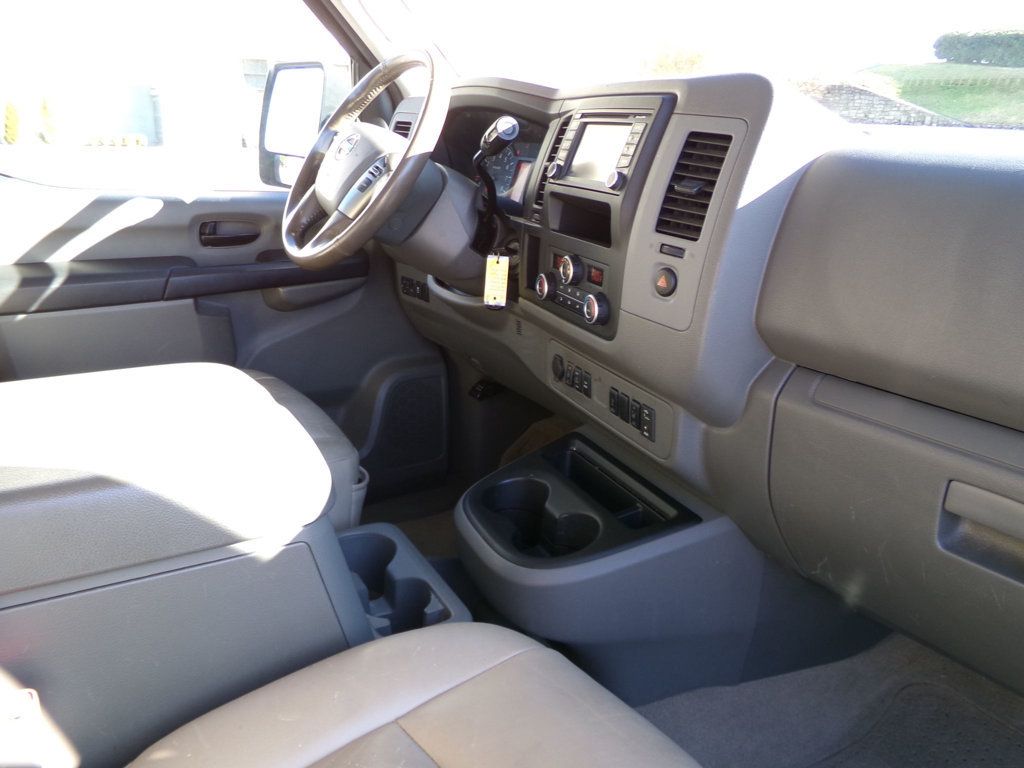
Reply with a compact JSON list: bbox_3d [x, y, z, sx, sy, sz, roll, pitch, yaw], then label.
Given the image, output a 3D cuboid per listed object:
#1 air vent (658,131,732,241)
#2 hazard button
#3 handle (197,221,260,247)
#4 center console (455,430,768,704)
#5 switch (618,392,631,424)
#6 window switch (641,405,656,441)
[{"bbox_3d":[0.194,-0.201,0.850,0.030,0.110,0.073,13,11,-28],"label":"air vent"},{"bbox_3d":[0.156,-0.104,0.849,0.014,0.033,0.033,13,11,-28],"label":"hazard button"},{"bbox_3d":[-0.556,-0.296,1.630,0.120,0.050,0.030,-8,20,-23],"label":"handle"},{"bbox_3d":[0.063,0.199,0.985,0.300,0.215,0.340,-8,20,-23],"label":"center console"},{"bbox_3d":[0.125,0.027,0.917,0.012,0.031,0.020,-8,20,-23],"label":"switch"},{"bbox_3d":[0.145,0.041,0.878,0.012,0.036,0.024,-8,20,-23],"label":"window switch"}]

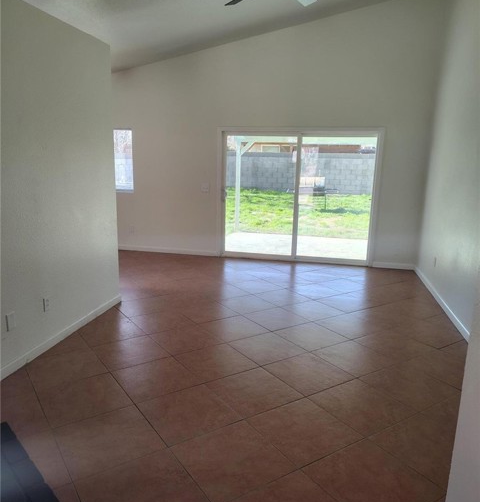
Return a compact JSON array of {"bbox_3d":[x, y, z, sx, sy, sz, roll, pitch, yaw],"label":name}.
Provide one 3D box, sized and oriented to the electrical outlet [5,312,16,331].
[{"bbox_3d":[-1.662,0.509,3.222,0.010,0.127,0.085,4,12,11],"label":"electrical outlet"}]

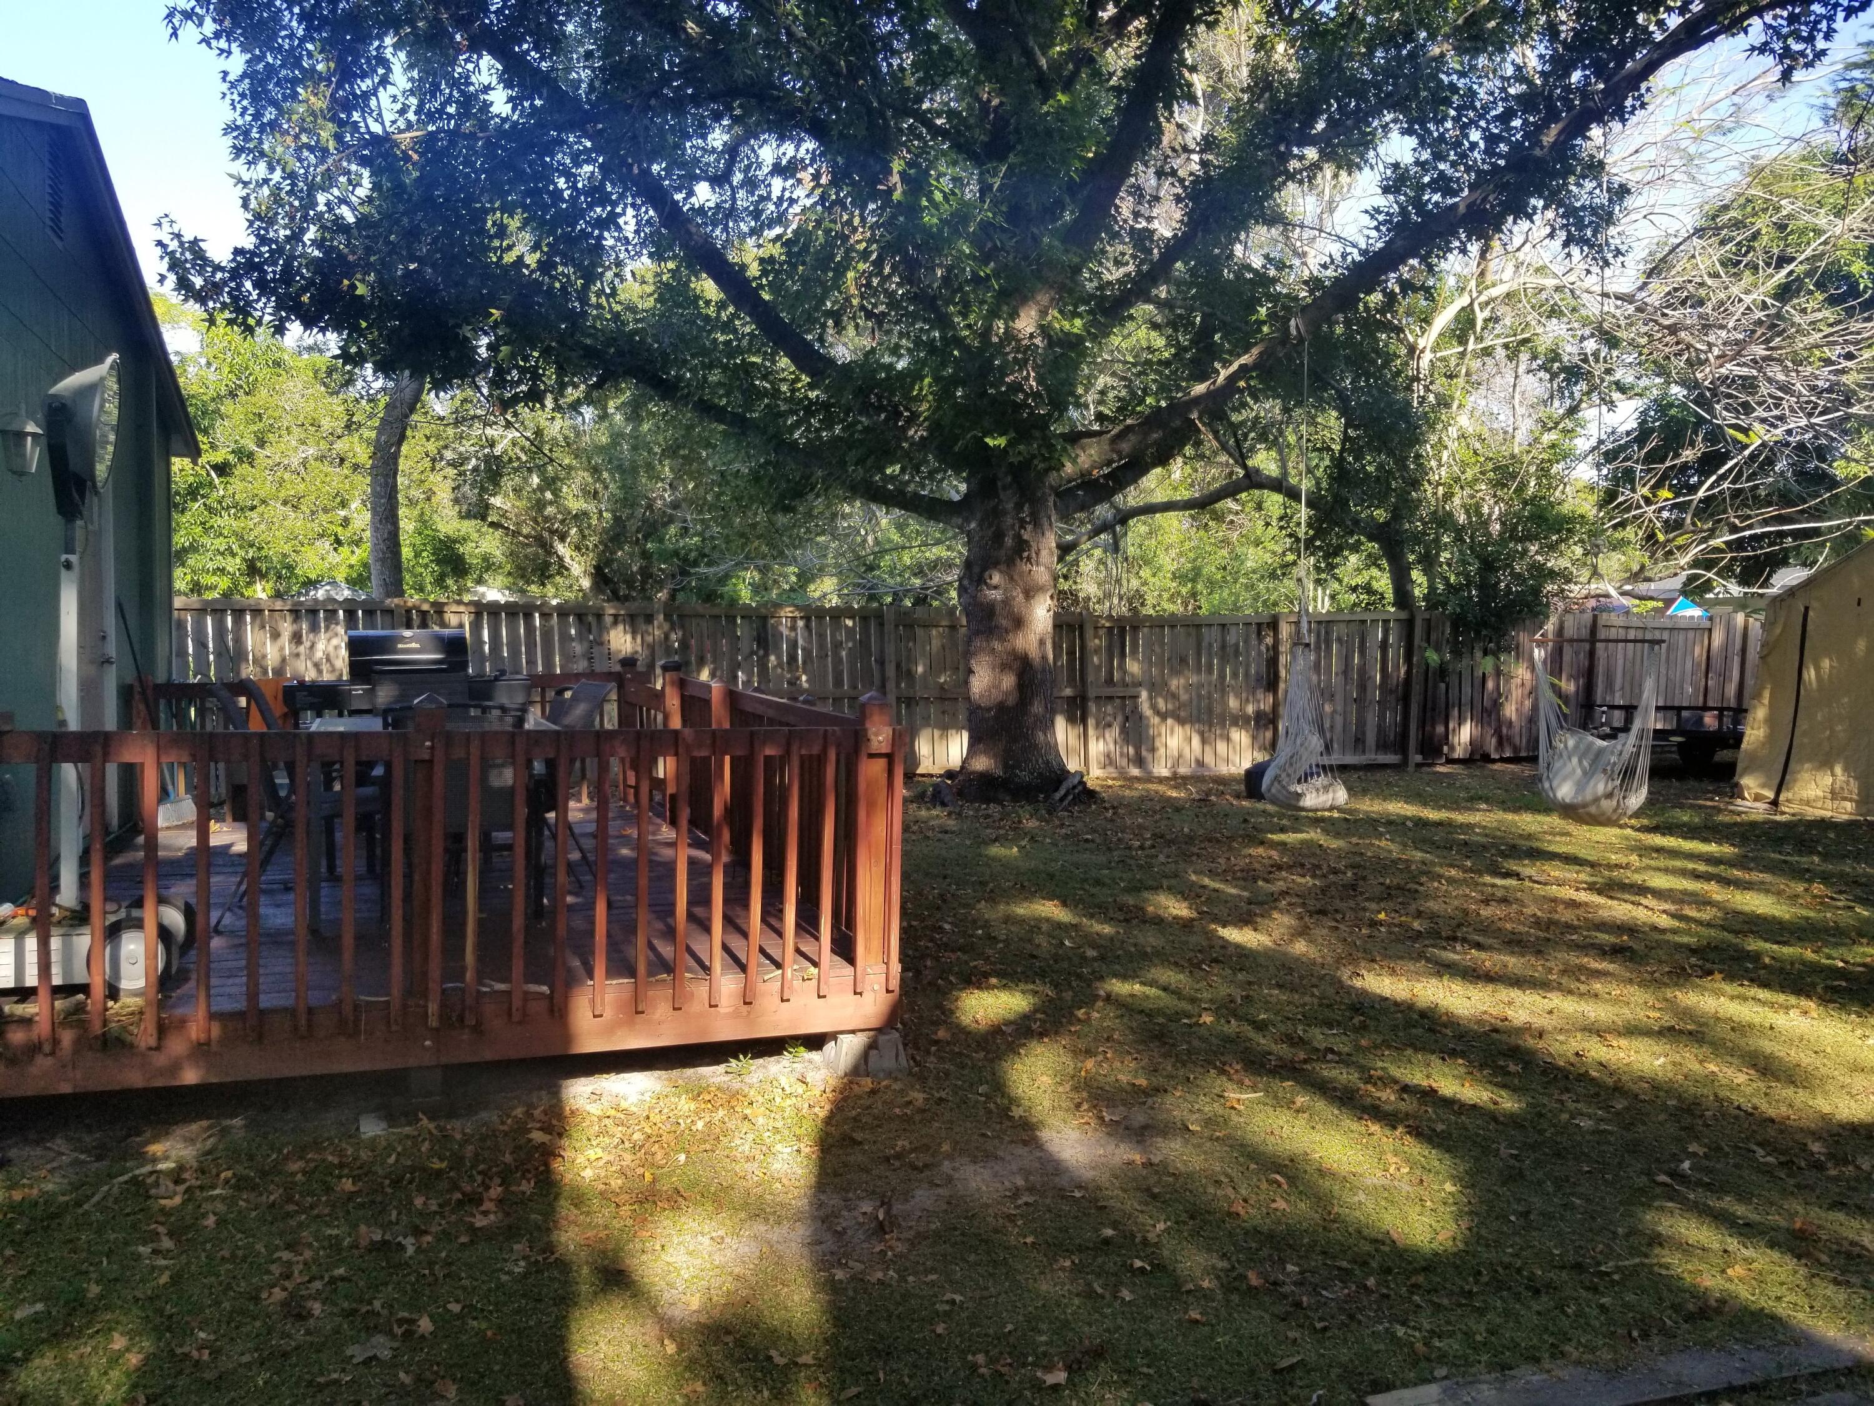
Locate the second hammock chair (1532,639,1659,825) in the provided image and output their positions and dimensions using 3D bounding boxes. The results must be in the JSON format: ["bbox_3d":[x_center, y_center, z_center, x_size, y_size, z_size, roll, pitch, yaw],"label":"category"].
[{"bbox_3d":[4.931,0.224,10.500,0.700,1.360,0.960,-1,3,-44],"label":"second hammock chair"}]

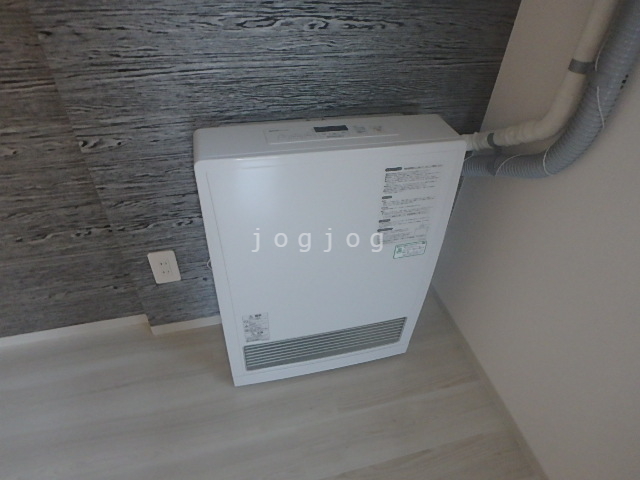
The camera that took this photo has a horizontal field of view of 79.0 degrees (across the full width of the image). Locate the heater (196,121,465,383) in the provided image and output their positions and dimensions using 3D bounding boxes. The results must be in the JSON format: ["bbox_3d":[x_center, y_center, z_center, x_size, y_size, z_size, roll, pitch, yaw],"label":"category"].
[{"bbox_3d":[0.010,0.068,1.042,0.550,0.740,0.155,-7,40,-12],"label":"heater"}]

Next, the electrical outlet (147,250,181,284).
[{"bbox_3d":[-0.438,0.075,1.099,0.070,0.120,0.012,-7,41,-11],"label":"electrical outlet"}]

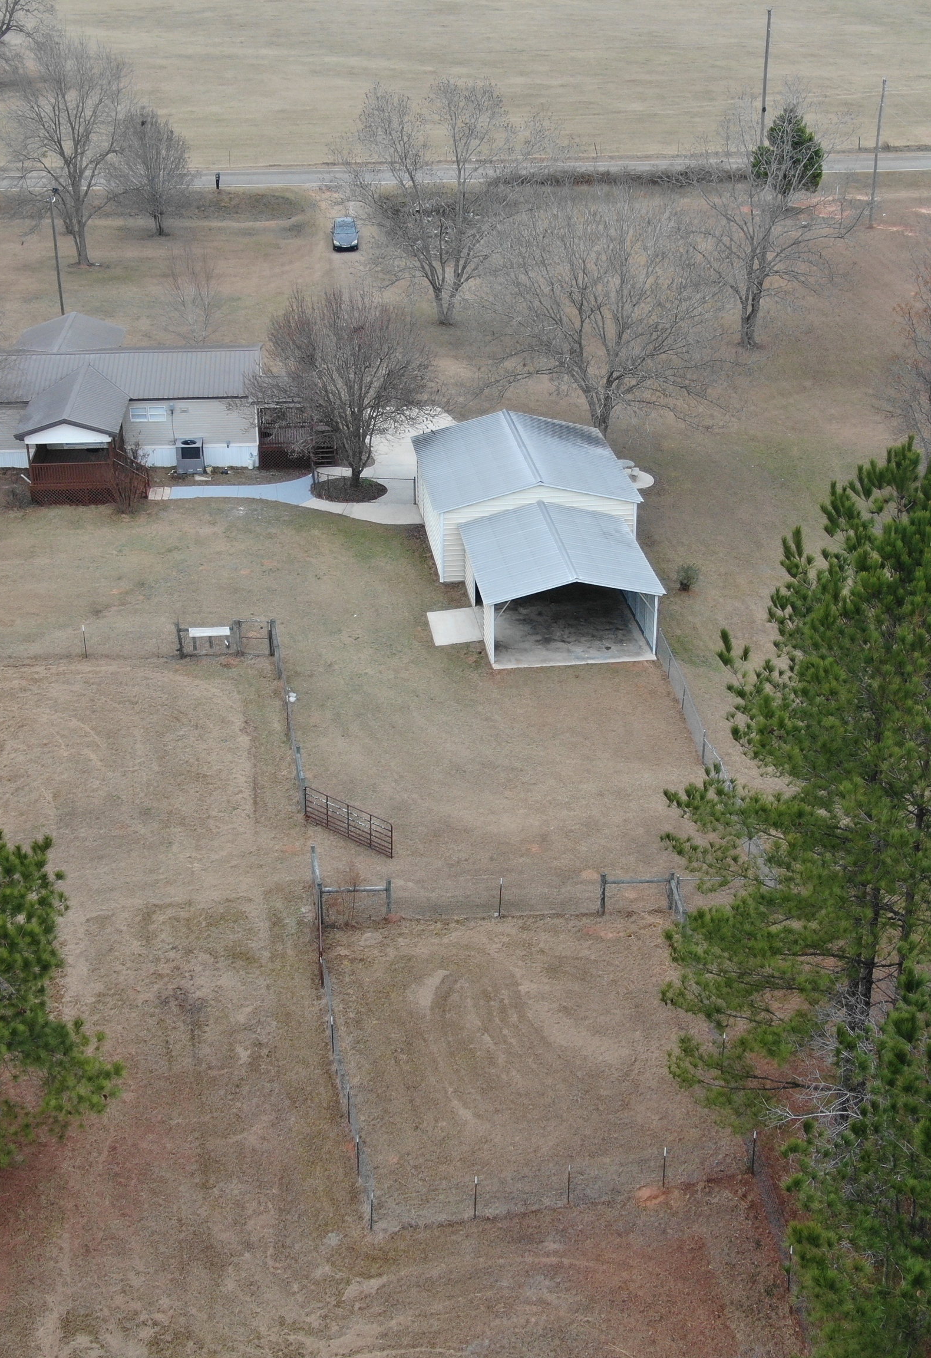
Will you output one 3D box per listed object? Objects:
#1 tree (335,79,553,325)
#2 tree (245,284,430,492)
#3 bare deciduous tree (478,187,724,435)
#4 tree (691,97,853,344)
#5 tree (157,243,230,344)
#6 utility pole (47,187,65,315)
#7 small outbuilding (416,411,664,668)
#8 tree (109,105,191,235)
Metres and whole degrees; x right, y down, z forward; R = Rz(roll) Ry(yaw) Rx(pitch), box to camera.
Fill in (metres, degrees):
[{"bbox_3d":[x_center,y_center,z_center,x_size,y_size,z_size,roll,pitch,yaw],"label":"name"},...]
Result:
[{"bbox_3d":[-1.222,-27.543,106.326,12.700,14.060,12.700,-1,26,0],"label":"tree"},{"bbox_3d":[-5.551,-12.879,81.723,8.402,8.952,7.981,0,26,0],"label":"tree"},{"bbox_3d":[6.322,-16.756,85.862,11.510,12.380,11.510,-1,26,0],"label":"bare deciduous tree"},{"bbox_3d":[16.933,-25.243,101.412,9.209,13.704,8.748,0,26,0],"label":"tree"},{"bbox_3d":[-15.305,-21.540,103.145,4.086,5.832,3.882,0,26,0],"label":"tree"},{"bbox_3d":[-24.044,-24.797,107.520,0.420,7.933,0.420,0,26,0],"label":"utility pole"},{"bbox_3d":[2.942,-6.328,74.608,8.310,4.020,17.730,-4,26,-6],"label":"small outbuilding"},{"bbox_3d":[-21.991,-35.445,127.716,5.612,8.774,5.332,0,26,0],"label":"tree"}]

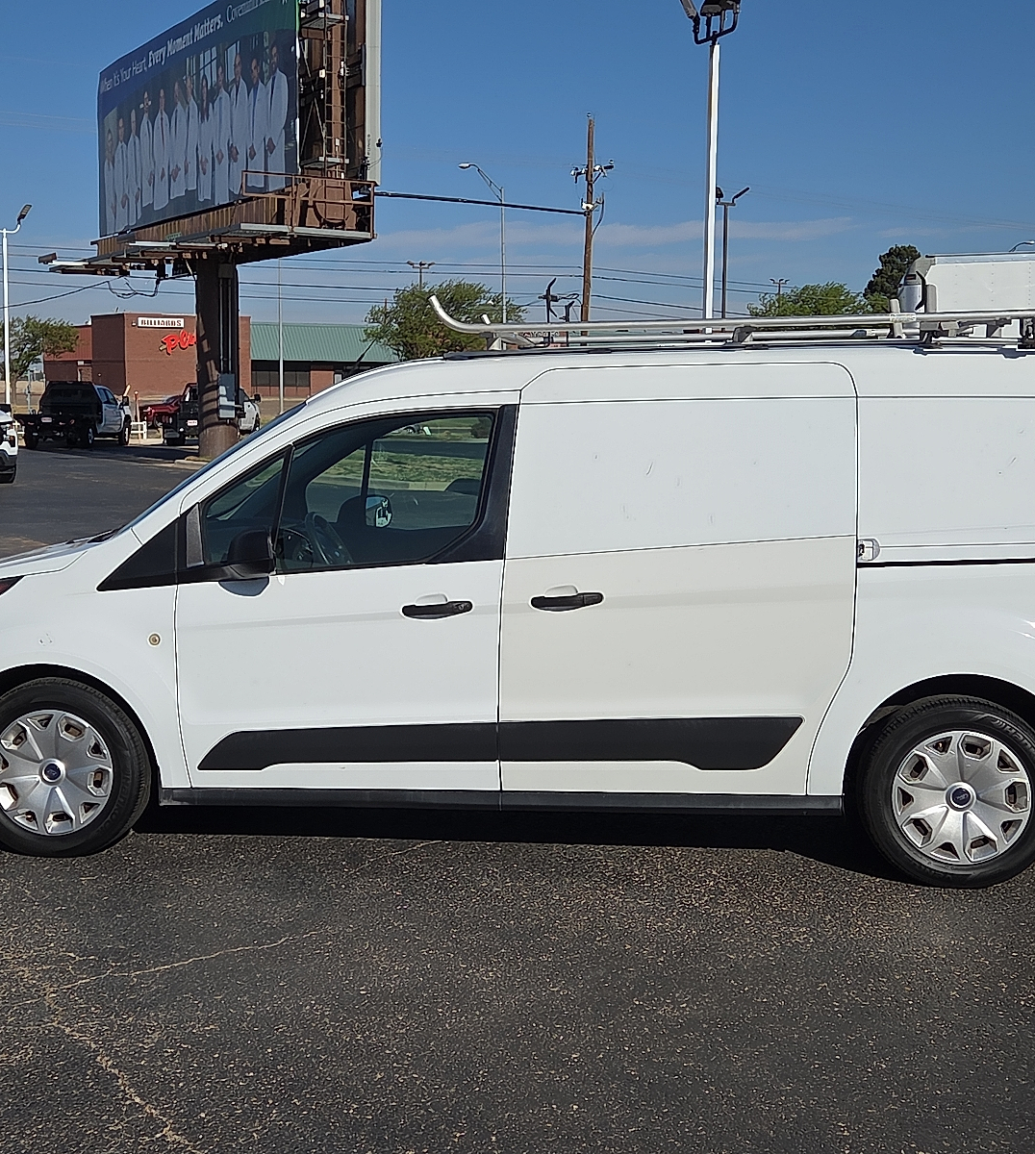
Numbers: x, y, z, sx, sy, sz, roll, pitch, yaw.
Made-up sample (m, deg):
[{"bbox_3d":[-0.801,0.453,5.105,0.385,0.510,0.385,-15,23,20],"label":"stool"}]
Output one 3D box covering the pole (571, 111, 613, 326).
[{"bbox_3d":[2.494,-10.828,62.610,1.800,11.300,0.900,-4,7,-33],"label":"pole"}]

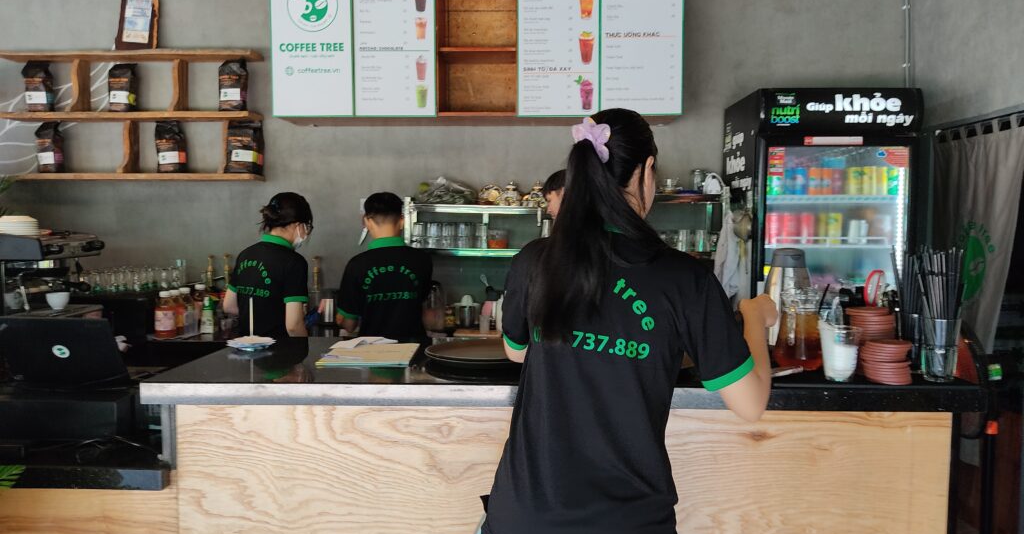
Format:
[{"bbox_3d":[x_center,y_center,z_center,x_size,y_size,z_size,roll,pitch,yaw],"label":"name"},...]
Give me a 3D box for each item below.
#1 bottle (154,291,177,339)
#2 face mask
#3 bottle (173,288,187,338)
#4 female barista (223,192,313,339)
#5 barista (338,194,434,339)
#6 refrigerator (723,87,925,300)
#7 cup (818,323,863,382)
[{"bbox_3d":[-1.451,0.199,3.220,0.090,0.200,0.090,-1,3,-15],"label":"bottle"},{"bbox_3d":[-0.857,-0.123,3.100,0.130,0.110,0.085,3,-18,45],"label":"face mask"},{"bbox_3d":[-1.437,0.195,3.300,0.085,0.200,0.085,-1,3,-15],"label":"bottle"},{"bbox_3d":[-0.971,0.478,3.125,0.410,1.562,0.320,1,3,25],"label":"female barista"},{"bbox_3d":[-0.520,0.472,3.215,0.450,1.566,0.340,0,3,-10],"label":"barista"},{"bbox_3d":[1.330,0.255,3.420,0.665,1.980,0.560,0,3,0],"label":"refrigerator"},{"bbox_3d":[0.718,0.186,1.680,0.096,0.118,0.096,0,3,0],"label":"cup"}]

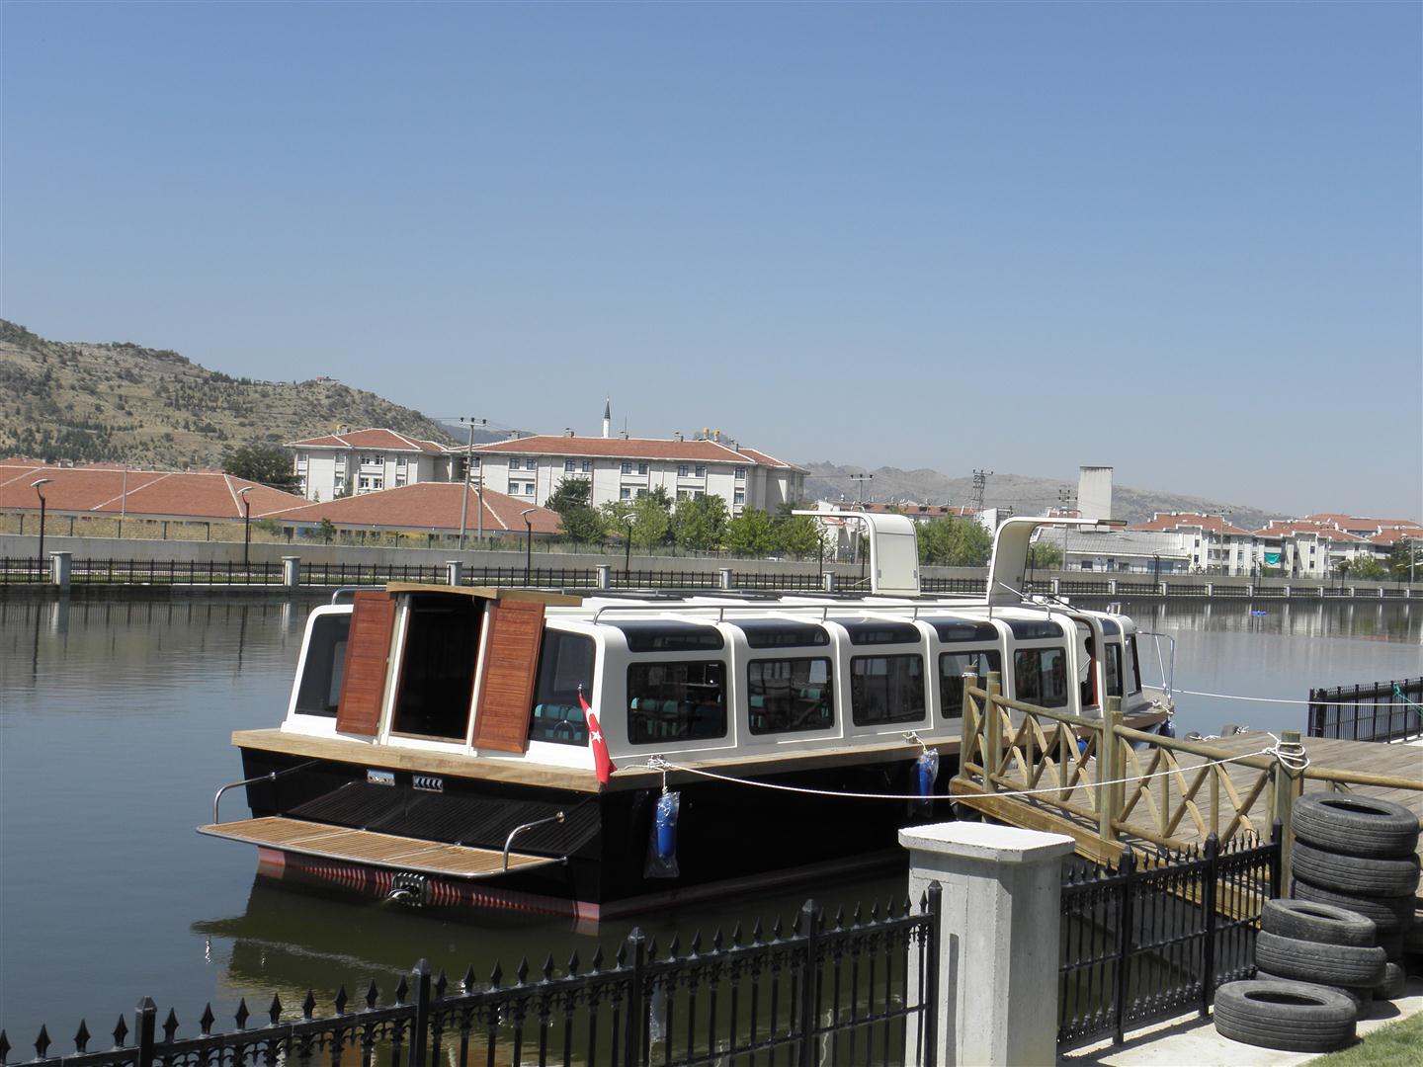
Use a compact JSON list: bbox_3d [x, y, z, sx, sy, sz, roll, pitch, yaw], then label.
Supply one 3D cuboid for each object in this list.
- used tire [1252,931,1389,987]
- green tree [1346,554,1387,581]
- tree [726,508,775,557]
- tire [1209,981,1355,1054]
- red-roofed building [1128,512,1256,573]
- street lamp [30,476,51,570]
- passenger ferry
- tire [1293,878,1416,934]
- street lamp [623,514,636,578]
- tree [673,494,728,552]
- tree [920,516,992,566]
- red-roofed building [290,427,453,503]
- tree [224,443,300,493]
[{"bbox_3d":[3.054,2.116,10.510,0.630,0.205,0.630,3,0,0],"label":"used tire"},{"bbox_3d":[95.343,5.636,305.000,6.000,5.500,6.000,3,0,0],"label":"green tree"},{"bbox_3d":[2.918,0.000,155.000,3.781,3.822,3.781,2,0,0],"label":"tree"},{"bbox_3d":[2.661,2.237,9.732,0.640,0.210,0.640,3,0,0],"label":"tire"},{"bbox_3d":[88.883,2.428,388.000,23.500,12.400,14.000,3,0,0],"label":"red-roofed building"},{"bbox_3d":[-24.589,-0.122,77.000,0.800,3.750,0.300,2,-1,30],"label":"street lamp"},{"bbox_3d":[1.024,1.254,19.122,3.528,2.940,12.789,2,-1,35],"label":"passenger ferry"},{"bbox_3d":[3.448,1.984,11.250,0.660,0.200,0.660,2,0,0],"label":"tire"},{"bbox_3d":[-4.827,0.750,123.000,0.800,3.750,0.300,2,-1,30],"label":"street lamp"},{"bbox_3d":[-0.766,-0.605,152.000,4.030,4.433,4.030,2,0,0],"label":"tree"},{"bbox_3d":[21.816,0.793,187.000,6.545,4.561,6.545,2,0,0],"label":"tree"},{"bbox_3d":[-44.600,-6.176,274.000,18.500,14.600,15.000,3,0,14],"label":"red-roofed building"},{"bbox_3d":[-49.825,-4.681,232.000,8.600,10.800,8.600,3,0,0],"label":"tree"}]

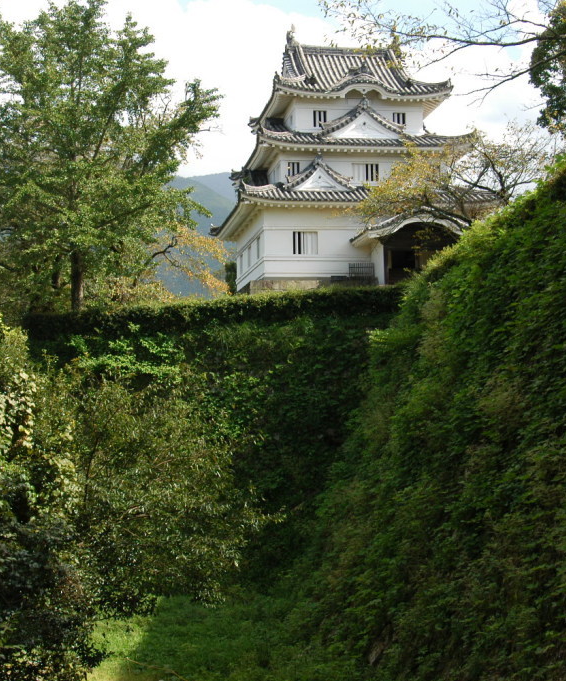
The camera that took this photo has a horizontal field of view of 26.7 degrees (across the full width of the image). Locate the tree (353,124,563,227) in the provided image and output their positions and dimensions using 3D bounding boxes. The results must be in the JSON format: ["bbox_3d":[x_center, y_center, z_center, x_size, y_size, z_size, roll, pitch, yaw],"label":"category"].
[{"bbox_3d":[7.393,-6.597,50.000,8.880,4.985,7.300,-1,-3,0],"label":"tree"}]

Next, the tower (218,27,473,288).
[{"bbox_3d":[3.845,-11.291,74.676,14.652,17.523,16.632,0,-4,-10],"label":"tower"}]

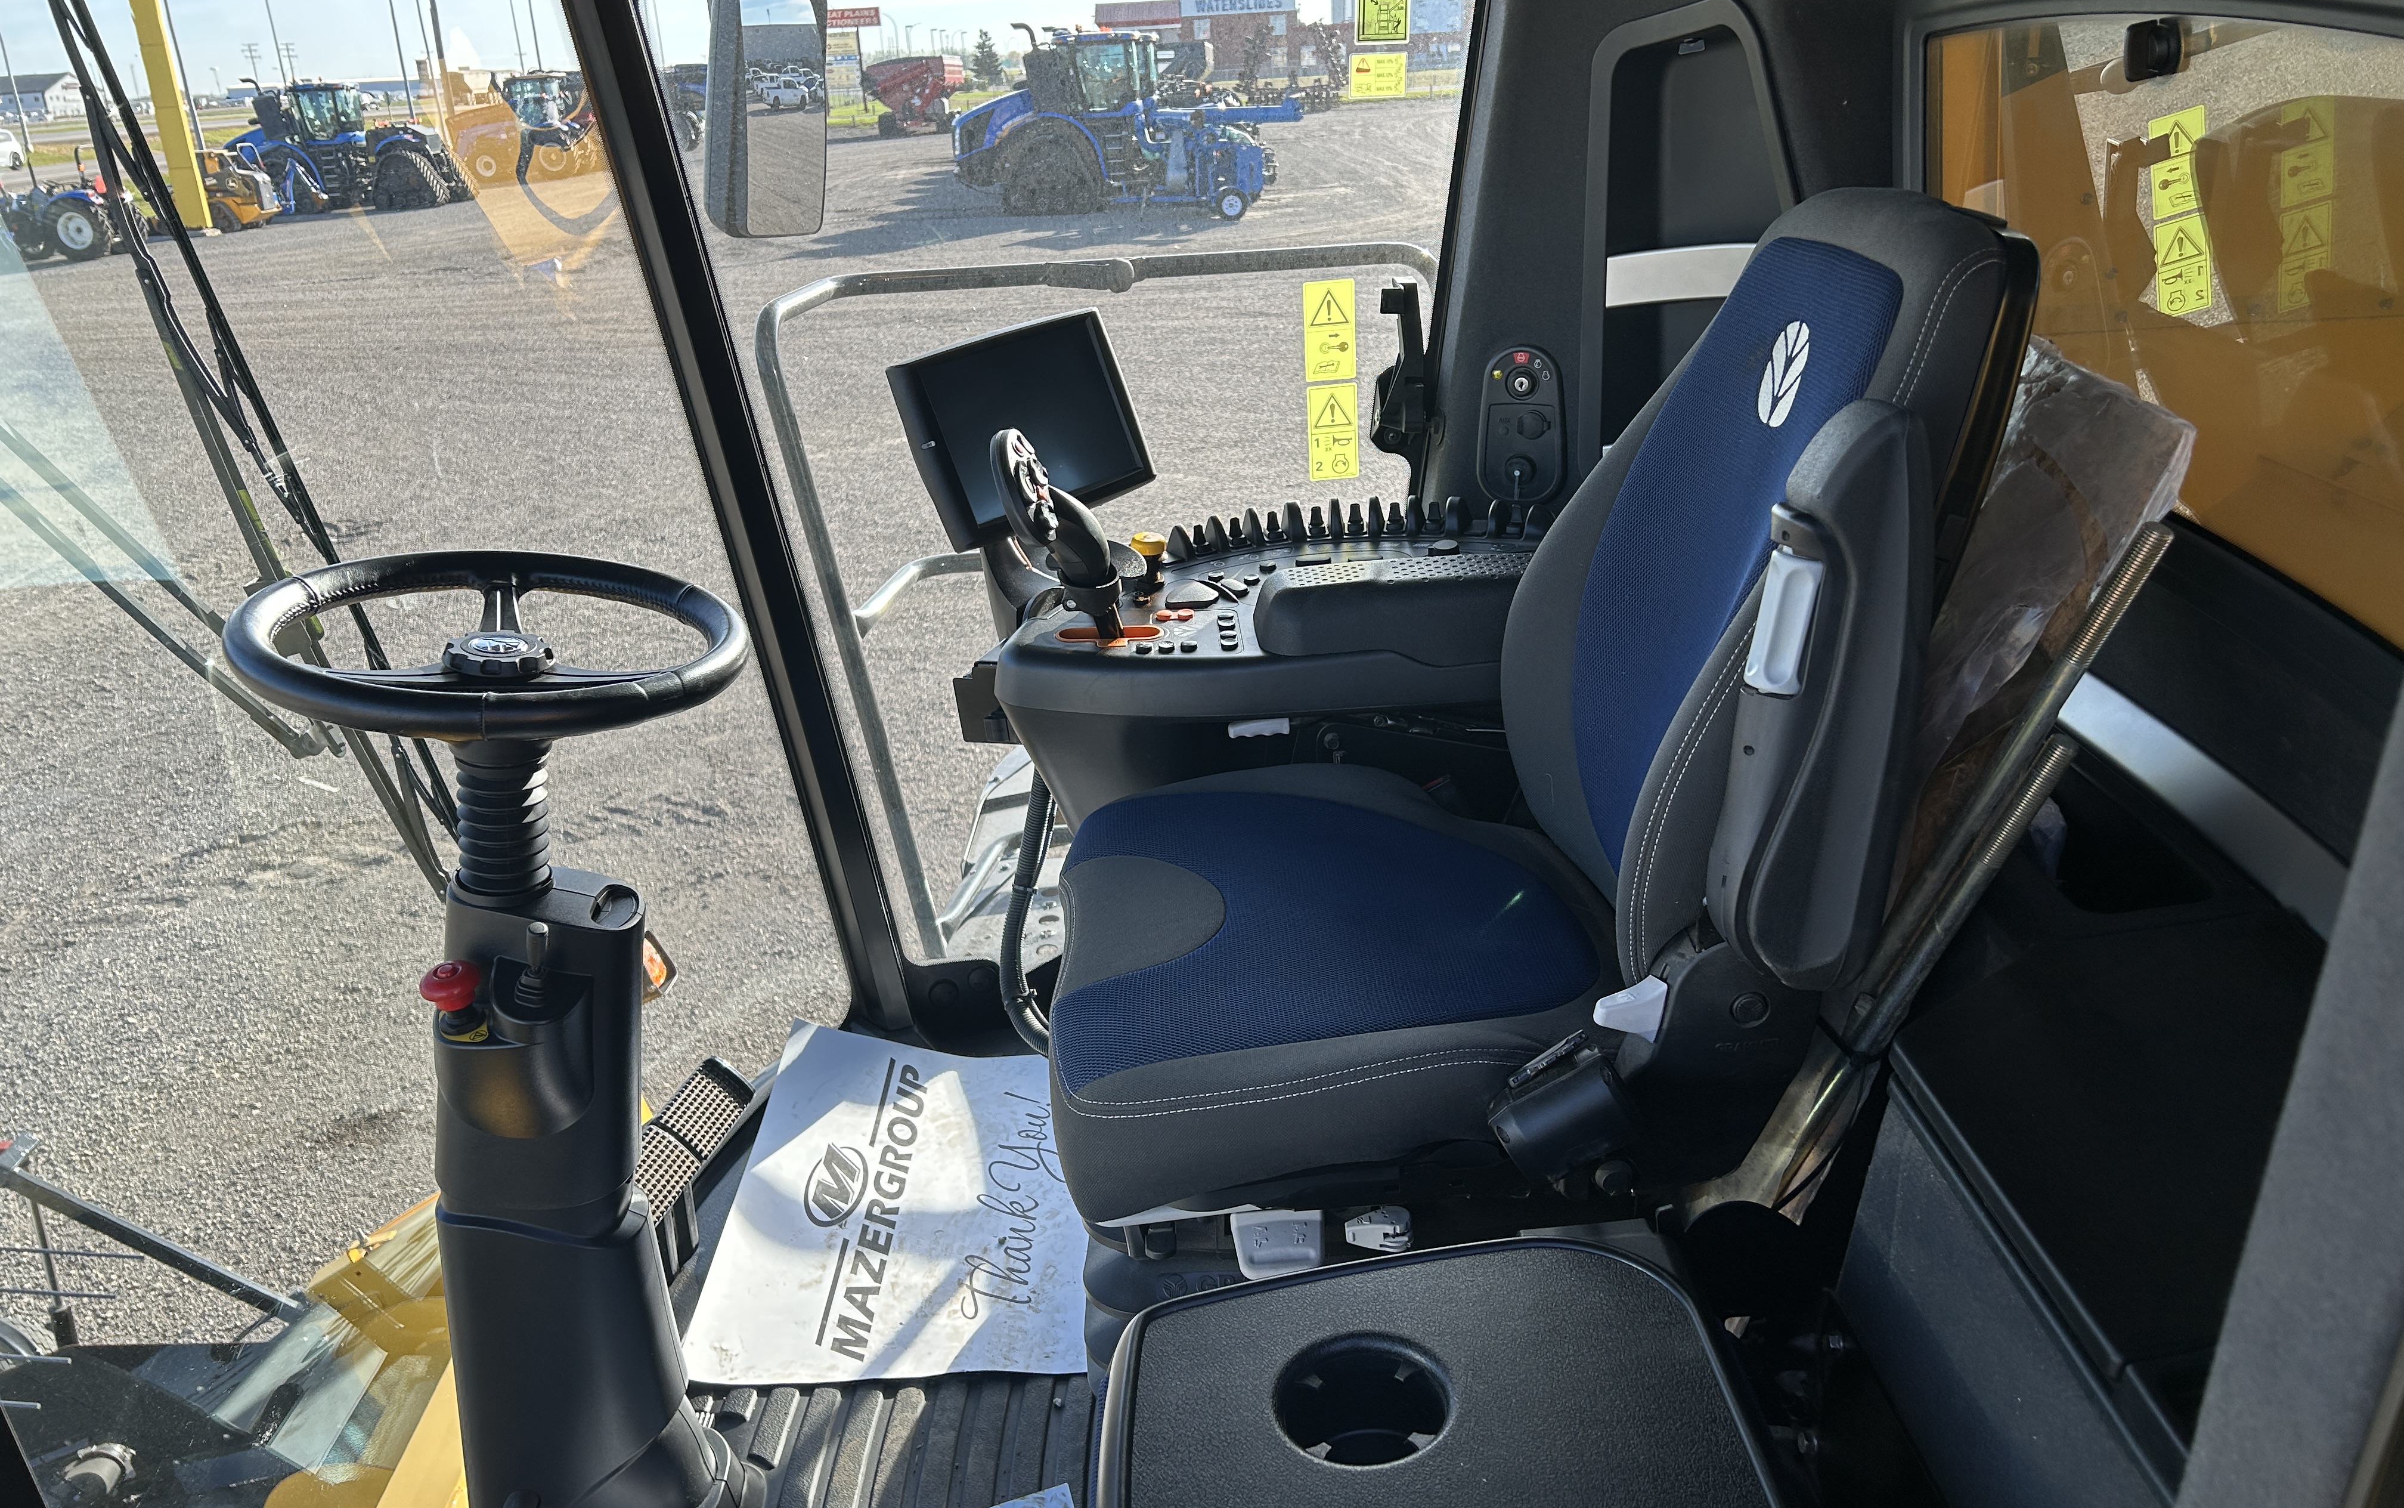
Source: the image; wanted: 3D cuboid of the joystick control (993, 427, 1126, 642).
[{"bbox_3d":[-0.141,-0.210,1.770,0.125,0.200,0.100,1,22,9],"label":"joystick control"}]

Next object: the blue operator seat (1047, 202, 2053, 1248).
[{"bbox_3d":[0.201,-0.082,1.425,0.666,0.676,0.550,-4,22,-4],"label":"blue operator seat"}]

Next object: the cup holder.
[{"bbox_3d":[0.088,0.382,0.999,0.100,0.060,0.100,-3,21,0],"label":"cup holder"}]

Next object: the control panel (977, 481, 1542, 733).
[{"bbox_3d":[0.092,-0.157,1.863,0.600,0.135,0.320,-3,21,0],"label":"control panel"}]

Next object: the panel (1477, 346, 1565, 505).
[{"bbox_3d":[0.347,-0.357,1.960,0.096,0.172,0.030,-2,21,2],"label":"panel"}]

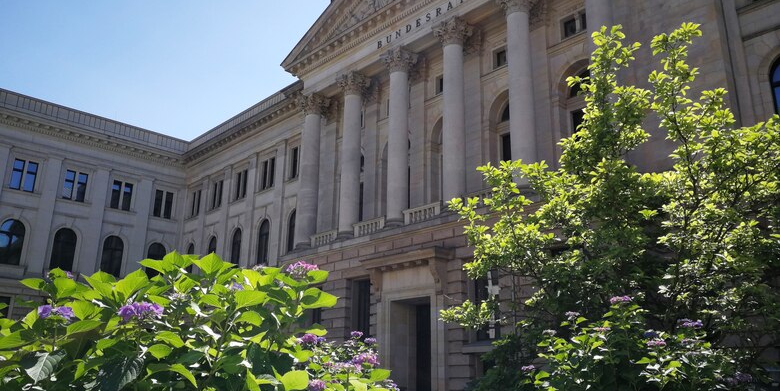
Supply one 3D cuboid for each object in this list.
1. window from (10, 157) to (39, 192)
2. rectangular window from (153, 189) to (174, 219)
[{"bbox_3d":[-24.450,-1.316,40.759,1.334,2.084,0.250,16,-23,-41],"label":"window"},{"bbox_3d":[-17.484,0.701,47.039,1.334,2.084,0.250,16,-23,-41],"label":"rectangular window"}]

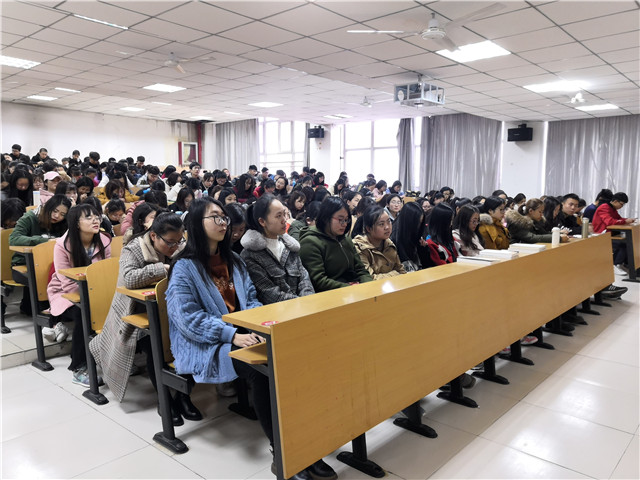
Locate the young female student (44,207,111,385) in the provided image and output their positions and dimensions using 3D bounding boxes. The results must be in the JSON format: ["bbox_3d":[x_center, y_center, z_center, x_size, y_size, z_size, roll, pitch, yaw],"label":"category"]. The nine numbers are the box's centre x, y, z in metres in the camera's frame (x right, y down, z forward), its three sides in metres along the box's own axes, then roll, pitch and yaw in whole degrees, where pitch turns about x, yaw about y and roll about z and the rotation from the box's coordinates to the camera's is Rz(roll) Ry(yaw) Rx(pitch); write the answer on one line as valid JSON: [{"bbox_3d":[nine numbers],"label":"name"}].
[{"bbox_3d":[-1.664,0.338,3.620,0.610,1.220,0.450,6,8,42],"label":"young female student"}]

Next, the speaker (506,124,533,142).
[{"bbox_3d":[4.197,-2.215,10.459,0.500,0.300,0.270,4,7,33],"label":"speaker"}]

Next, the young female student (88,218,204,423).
[{"bbox_3d":[-1.018,0.428,2.989,0.760,1.180,0.550,5,8,42],"label":"young female student"}]

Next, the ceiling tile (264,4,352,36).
[{"bbox_3d":[-0.093,-1.815,4.130,0.600,0.020,0.600,5,8,42],"label":"ceiling tile"}]

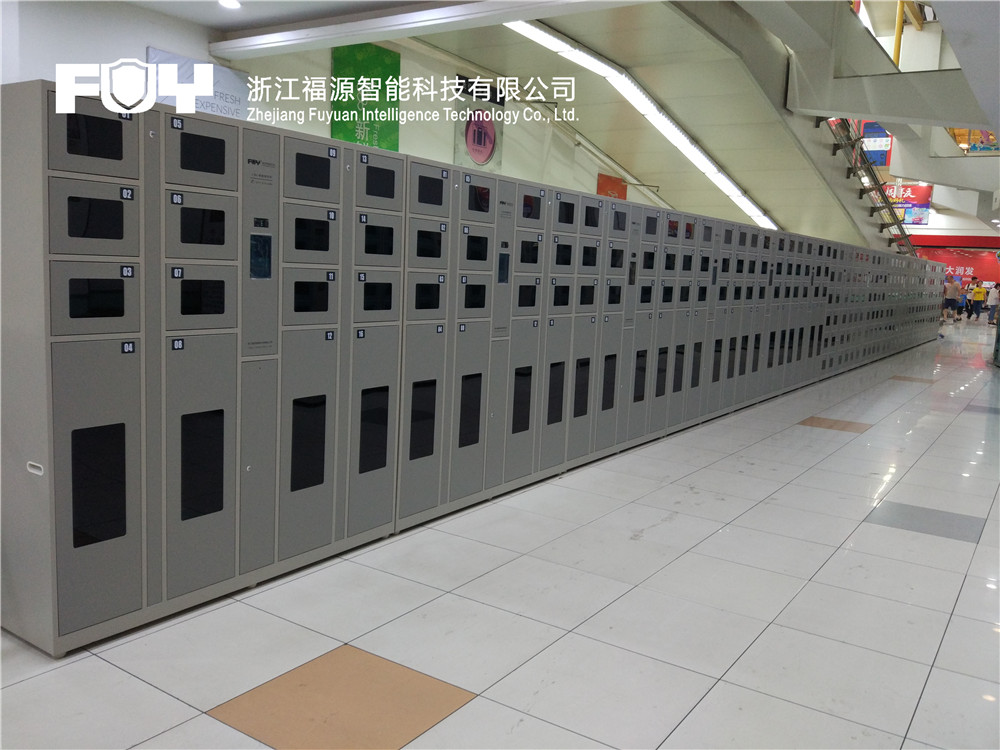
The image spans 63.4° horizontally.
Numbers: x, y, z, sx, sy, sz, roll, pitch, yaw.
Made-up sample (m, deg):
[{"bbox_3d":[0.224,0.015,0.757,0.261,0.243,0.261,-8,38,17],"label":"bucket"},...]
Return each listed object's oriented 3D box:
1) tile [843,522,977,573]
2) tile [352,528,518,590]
[{"bbox_3d":[2.207,0.924,4.349,0.600,0.010,0.600,7,9,34],"label":"tile"},{"bbox_3d":[-0.302,0.883,3.895,0.600,0.010,0.600,7,9,34],"label":"tile"}]

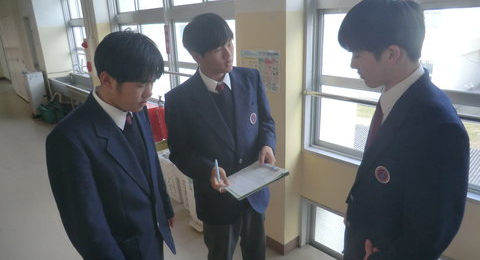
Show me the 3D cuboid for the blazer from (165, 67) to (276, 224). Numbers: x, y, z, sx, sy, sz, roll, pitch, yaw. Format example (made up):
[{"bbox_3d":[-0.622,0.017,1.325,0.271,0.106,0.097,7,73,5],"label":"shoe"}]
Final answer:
[{"bbox_3d":[-0.088,0.068,1.698,0.540,0.730,0.380,-11,20,-27],"label":"blazer"}]

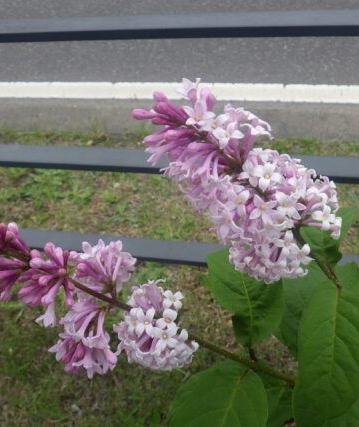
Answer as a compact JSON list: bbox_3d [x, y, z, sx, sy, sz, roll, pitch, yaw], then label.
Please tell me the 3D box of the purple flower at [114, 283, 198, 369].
[{"bbox_3d":[-0.017,0.079,0.325,0.057,0.061,0.052,-6,12,-1],"label":"purple flower"}]

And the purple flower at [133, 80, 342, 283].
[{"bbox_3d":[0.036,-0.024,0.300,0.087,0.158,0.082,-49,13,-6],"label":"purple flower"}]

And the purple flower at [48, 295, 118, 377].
[{"bbox_3d":[-0.067,0.086,0.320,0.046,0.055,0.044,-12,0,-1],"label":"purple flower"}]

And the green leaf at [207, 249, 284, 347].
[{"bbox_3d":[0.050,0.062,0.350,0.058,0.028,0.082,-5,69,-2],"label":"green leaf"}]

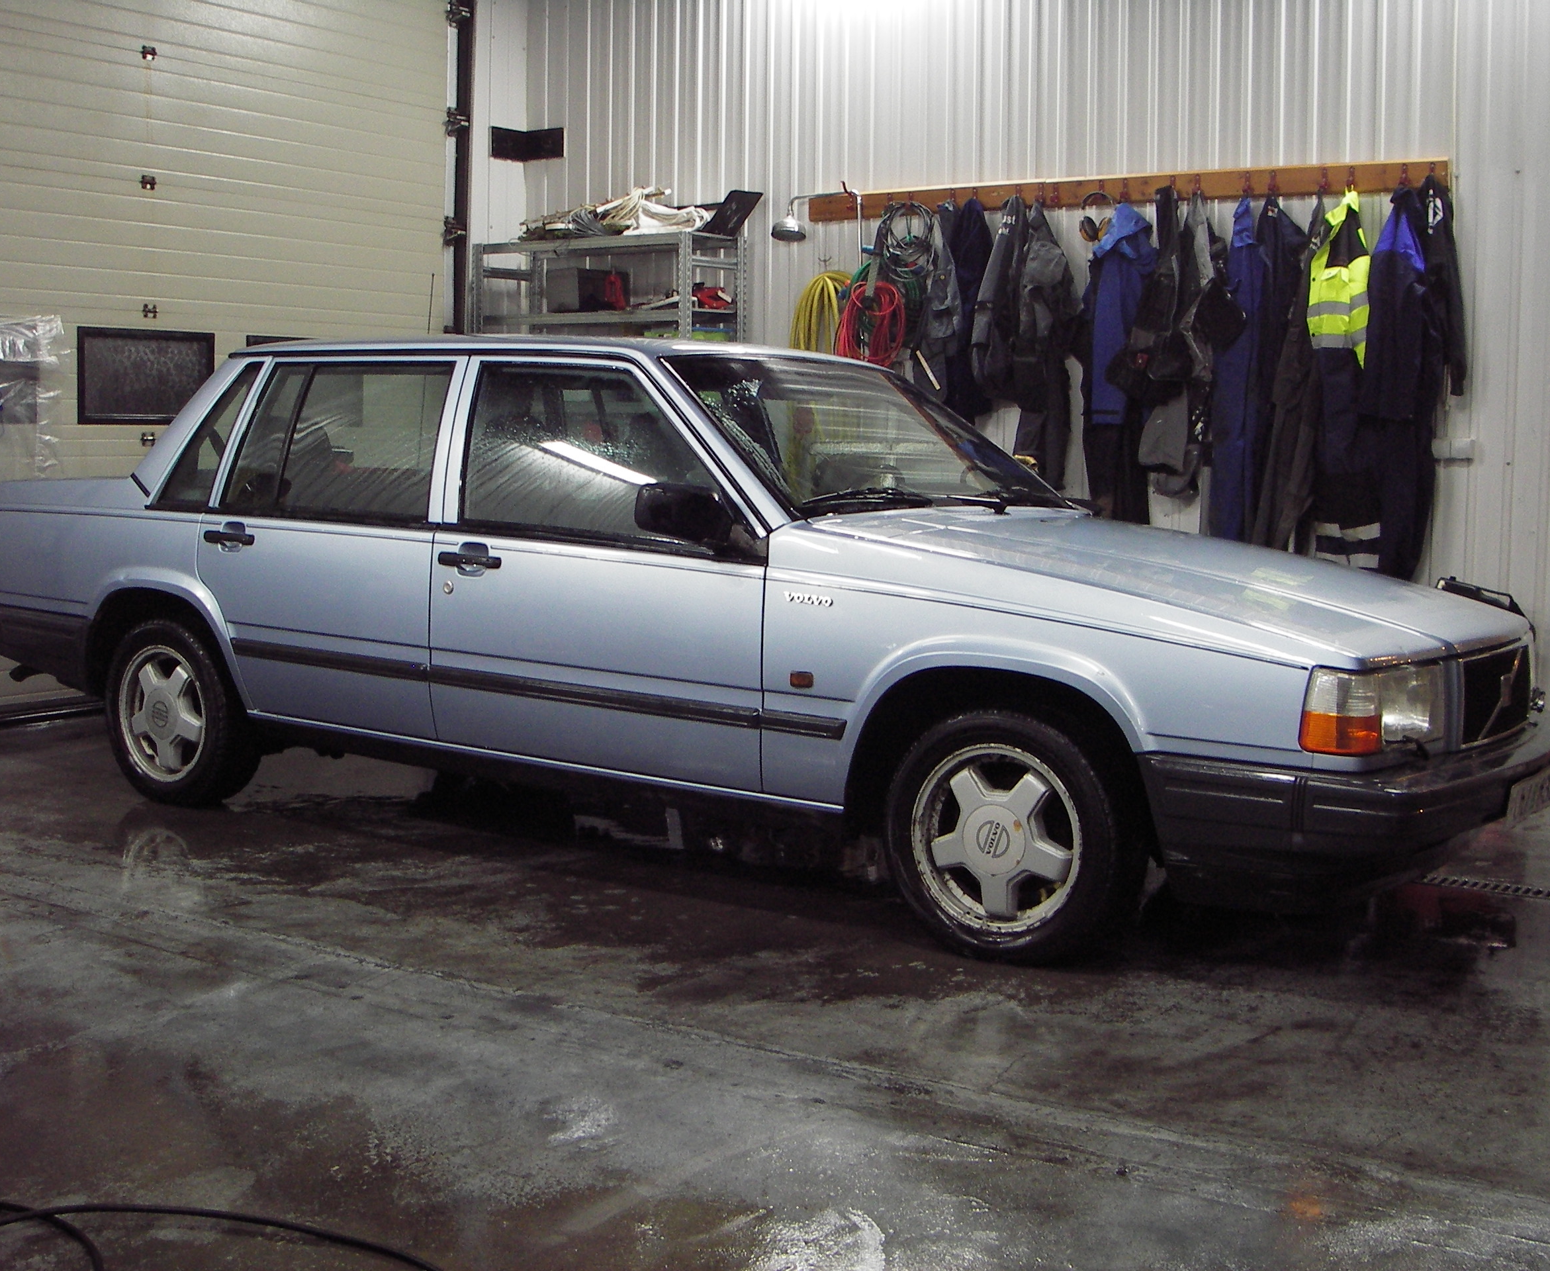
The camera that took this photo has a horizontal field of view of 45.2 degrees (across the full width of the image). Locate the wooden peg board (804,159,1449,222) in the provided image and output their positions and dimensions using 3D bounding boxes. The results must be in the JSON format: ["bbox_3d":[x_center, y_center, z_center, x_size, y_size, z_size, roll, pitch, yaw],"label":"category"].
[{"bbox_3d":[1.323,-1.825,7.636,2.870,0.115,0.080,5,8,34],"label":"wooden peg board"}]

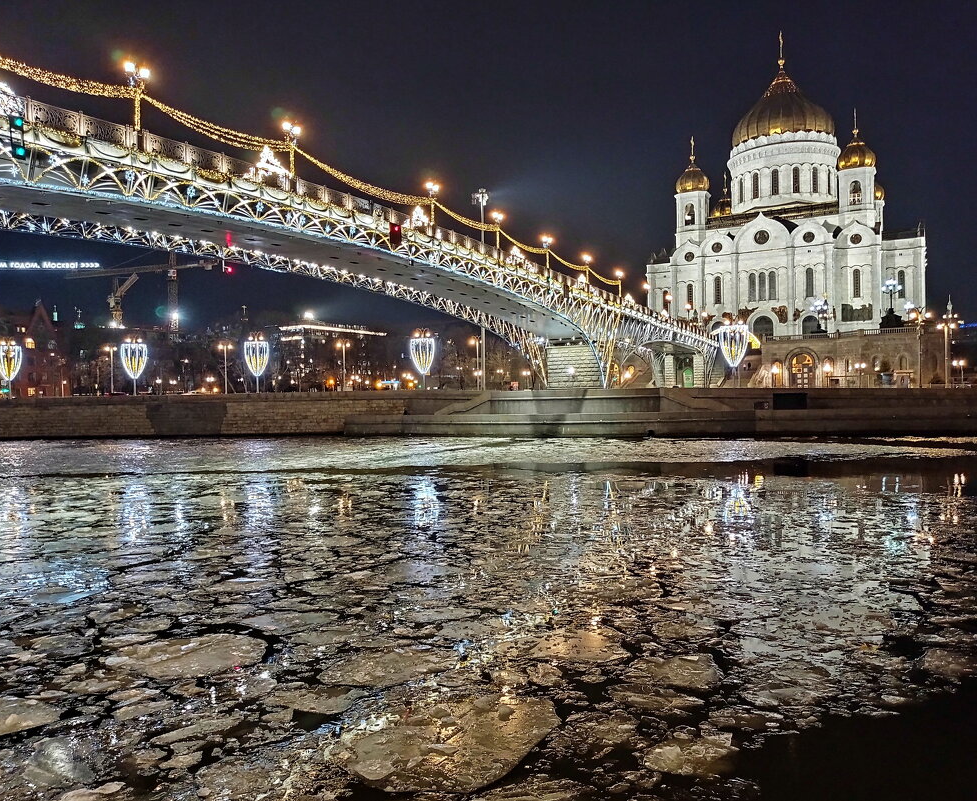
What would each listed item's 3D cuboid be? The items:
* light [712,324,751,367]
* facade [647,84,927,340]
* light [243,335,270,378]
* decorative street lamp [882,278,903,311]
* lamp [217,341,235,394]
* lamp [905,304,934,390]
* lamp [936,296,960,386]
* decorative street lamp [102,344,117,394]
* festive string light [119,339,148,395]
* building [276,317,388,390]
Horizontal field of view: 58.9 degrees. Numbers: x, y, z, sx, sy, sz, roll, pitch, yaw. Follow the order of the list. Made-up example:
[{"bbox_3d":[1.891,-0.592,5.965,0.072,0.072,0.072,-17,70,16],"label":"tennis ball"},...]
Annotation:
[{"bbox_3d":[30.132,-6.614,106.000,3.500,5.200,3.400,-1,1,6],"label":"light"},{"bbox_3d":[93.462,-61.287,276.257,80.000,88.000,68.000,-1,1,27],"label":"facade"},{"bbox_3d":[-33.171,-6.090,124.000,3.550,5.300,3.500,-1,1,0],"label":"light"},{"bbox_3d":[78.428,-20.675,168.000,3.800,6.600,3.600,-1,1,0],"label":"decorative street lamp"},{"bbox_3d":[-47.016,-5.463,155.000,2.600,10.400,1.500,-1,1,0],"label":"lamp"},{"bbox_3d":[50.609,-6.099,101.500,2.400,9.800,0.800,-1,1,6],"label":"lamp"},{"bbox_3d":[63.048,-6.463,119.000,2.600,11.800,1.600,-1,1,0],"label":"lamp"},{"bbox_3d":[-62.213,-4.296,143.000,1.900,9.400,0.700,-1,1,0],"label":"decorative street lamp"},{"bbox_3d":[-55.223,-5.070,135.000,3.800,10.100,3.700,-1,1,0],"label":"festive string light"},{"bbox_3d":[-55.621,-14.961,304.535,15.000,26.000,48.000,-1,1,28],"label":"building"}]

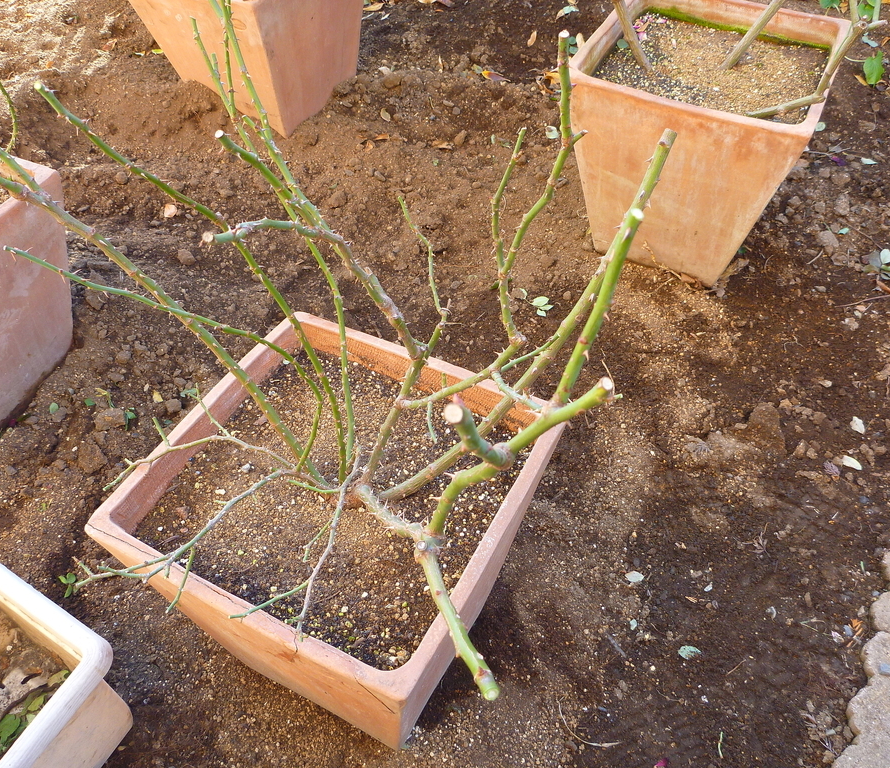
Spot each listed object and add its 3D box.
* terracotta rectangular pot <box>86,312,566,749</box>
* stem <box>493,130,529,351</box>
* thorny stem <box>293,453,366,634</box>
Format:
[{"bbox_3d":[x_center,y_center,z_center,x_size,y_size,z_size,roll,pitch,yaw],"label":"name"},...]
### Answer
[{"bbox_3d":[-0.126,0.246,1.147,0.418,0.430,0.410,21,51,19],"label":"terracotta rectangular pot"},{"bbox_3d":[0.067,-0.149,0.882,0.035,0.244,0.015,1,32,4],"label":"stem"},{"bbox_3d":[-0.120,0.159,0.891,0.014,0.021,0.246,19,42,-4],"label":"thorny stem"}]

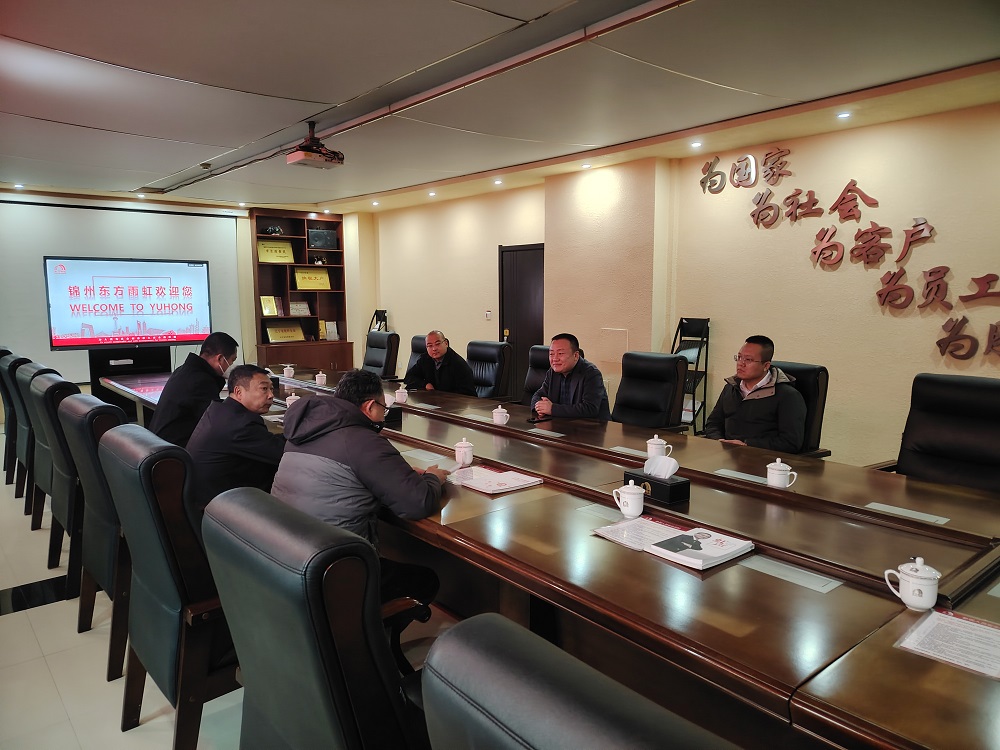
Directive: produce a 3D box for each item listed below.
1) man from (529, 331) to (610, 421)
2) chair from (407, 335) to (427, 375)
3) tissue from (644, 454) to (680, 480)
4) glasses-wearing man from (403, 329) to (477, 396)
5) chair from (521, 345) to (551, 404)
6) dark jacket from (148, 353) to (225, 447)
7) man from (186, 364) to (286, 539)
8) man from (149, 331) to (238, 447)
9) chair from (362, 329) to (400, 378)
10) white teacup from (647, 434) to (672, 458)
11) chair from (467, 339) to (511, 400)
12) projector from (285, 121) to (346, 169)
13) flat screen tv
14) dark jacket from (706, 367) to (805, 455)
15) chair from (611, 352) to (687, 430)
[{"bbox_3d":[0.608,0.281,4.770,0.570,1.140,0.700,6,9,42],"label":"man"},{"bbox_3d":[-0.940,0.176,7.124,0.680,1.110,0.600,-6,9,-42],"label":"chair"},{"bbox_3d":[0.634,0.362,2.712,0.060,0.080,0.130,-5,8,-39],"label":"tissue"},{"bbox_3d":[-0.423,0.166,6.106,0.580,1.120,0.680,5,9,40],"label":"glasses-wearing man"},{"bbox_3d":[0.271,0.358,5.793,0.670,1.150,0.640,-6,9,-44],"label":"chair"},{"bbox_3d":[-1.671,0.199,3.925,0.580,0.680,0.540,-5,8,-39],"label":"dark jacket"},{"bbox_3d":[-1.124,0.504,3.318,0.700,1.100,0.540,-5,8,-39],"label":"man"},{"bbox_3d":[-1.683,0.450,4.119,0.880,1.360,0.580,-5,8,-38],"label":"man"},{"bbox_3d":[-1.540,0.092,7.869,0.680,1.110,0.600,-6,9,-42],"label":"chair"},{"bbox_3d":[0.819,0.375,3.560,0.132,0.140,0.104,1,7,13],"label":"white teacup"},{"bbox_3d":[-0.274,0.289,6.417,0.640,1.150,0.670,5,9,41],"label":"chair"},{"bbox_3d":[-1.410,-1.761,5.317,0.340,0.330,0.280,-5,8,-38],"label":"projector"},{"bbox_3d":[-4.309,-0.845,8.143,1.710,1.020,0.090,-5,8,-38],"label":"flat screen tv"},{"bbox_3d":[1.466,0.261,3.966,0.460,0.640,0.570,-6,9,-42],"label":"dark jacket"},{"bbox_3d":[0.869,0.426,4.910,0.680,1.110,0.600,-6,9,-42],"label":"chair"}]

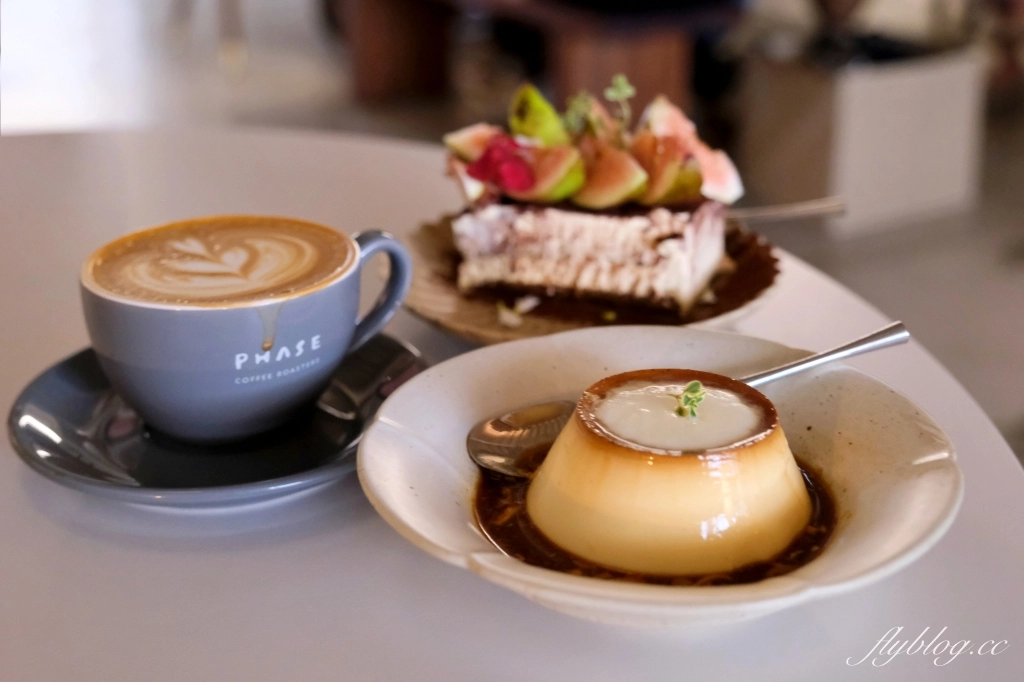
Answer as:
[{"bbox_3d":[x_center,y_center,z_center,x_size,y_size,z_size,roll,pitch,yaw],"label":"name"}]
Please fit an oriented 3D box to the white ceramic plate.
[{"bbox_3d":[0.046,0.043,0.404,0.186,0.031,0.186,-1,23,0],"label":"white ceramic plate"}]

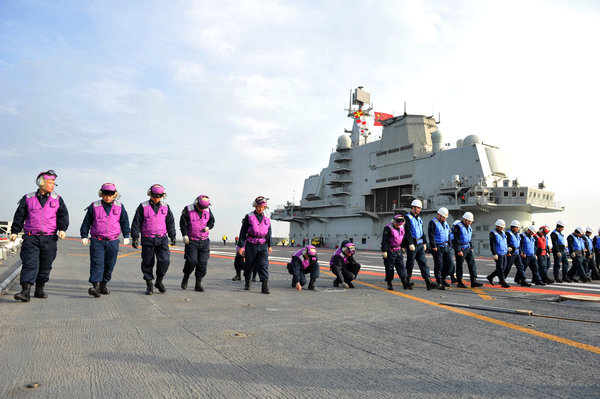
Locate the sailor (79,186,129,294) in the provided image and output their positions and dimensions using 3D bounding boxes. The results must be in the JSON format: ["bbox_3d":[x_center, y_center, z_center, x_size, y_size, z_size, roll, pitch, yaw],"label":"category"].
[{"bbox_3d":[-2.977,0.600,6.150,0.650,1.727,0.470,5,-7,-27],"label":"sailor"}]

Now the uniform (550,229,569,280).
[{"bbox_3d":[7.542,1.610,11.687,0.520,1.493,0.400,6,-7,-33],"label":"uniform"}]

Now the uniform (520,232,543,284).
[{"bbox_3d":[6.457,1.622,11.100,0.540,1.436,0.460,6,-8,-33],"label":"uniform"}]

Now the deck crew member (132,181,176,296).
[{"bbox_3d":[-2.395,0.635,6.598,0.680,1.785,0.450,5,-7,-29],"label":"deck crew member"}]

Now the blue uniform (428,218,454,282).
[{"bbox_3d":[3.094,1.111,8.751,0.540,1.391,0.420,6,-7,-33],"label":"blue uniform"}]

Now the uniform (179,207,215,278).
[{"bbox_3d":[-1.826,0.776,7.126,0.560,1.312,0.420,5,-7,-28],"label":"uniform"}]

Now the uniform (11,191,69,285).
[{"bbox_3d":[-3.571,0.513,5.500,0.650,1.284,0.400,5,-7,-29],"label":"uniform"}]

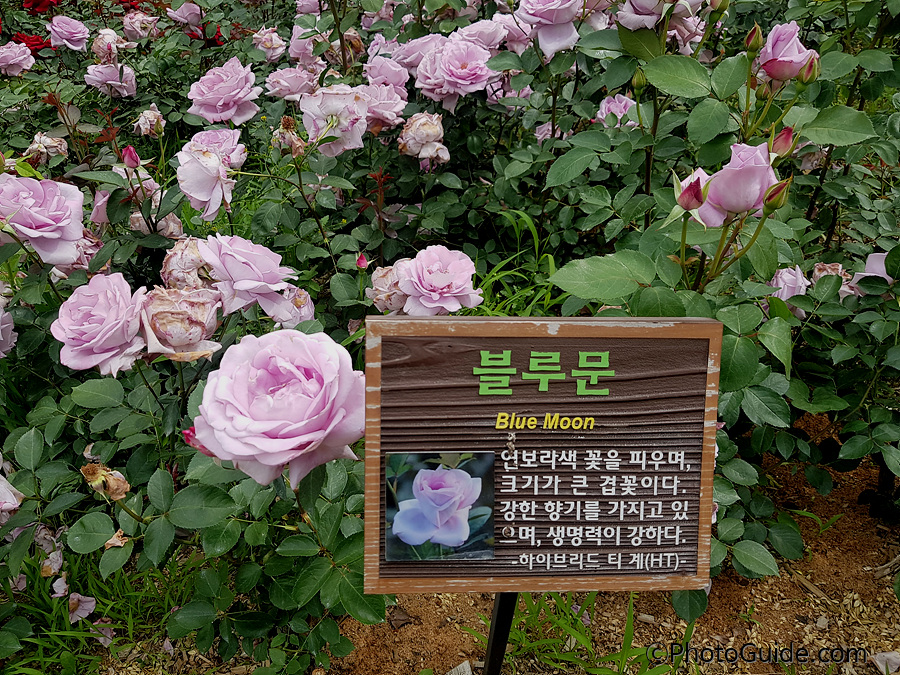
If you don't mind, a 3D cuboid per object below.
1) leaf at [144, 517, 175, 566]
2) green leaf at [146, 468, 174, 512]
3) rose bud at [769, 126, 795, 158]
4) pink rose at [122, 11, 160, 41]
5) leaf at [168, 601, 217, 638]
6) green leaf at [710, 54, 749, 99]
[{"bbox_3d":[-0.335,0.235,0.780,0.031,0.012,0.058,5,58,-15],"label":"leaf"},{"bbox_3d":[-0.306,0.164,0.720,0.032,0.012,0.054,-18,61,-11],"label":"green leaf"},{"bbox_3d":[0.314,-0.185,0.640,0.023,0.031,0.023,27,27,24],"label":"rose bud"},{"bbox_3d":[-0.639,-0.646,1.400,0.078,0.058,0.075,-19,41,-23],"label":"pink rose"},{"bbox_3d":[-0.333,0.368,0.880,0.059,0.012,0.044,-7,50,-6],"label":"leaf"},{"bbox_3d":[0.314,-0.293,0.760,0.038,0.013,0.055,19,64,17],"label":"green leaf"}]

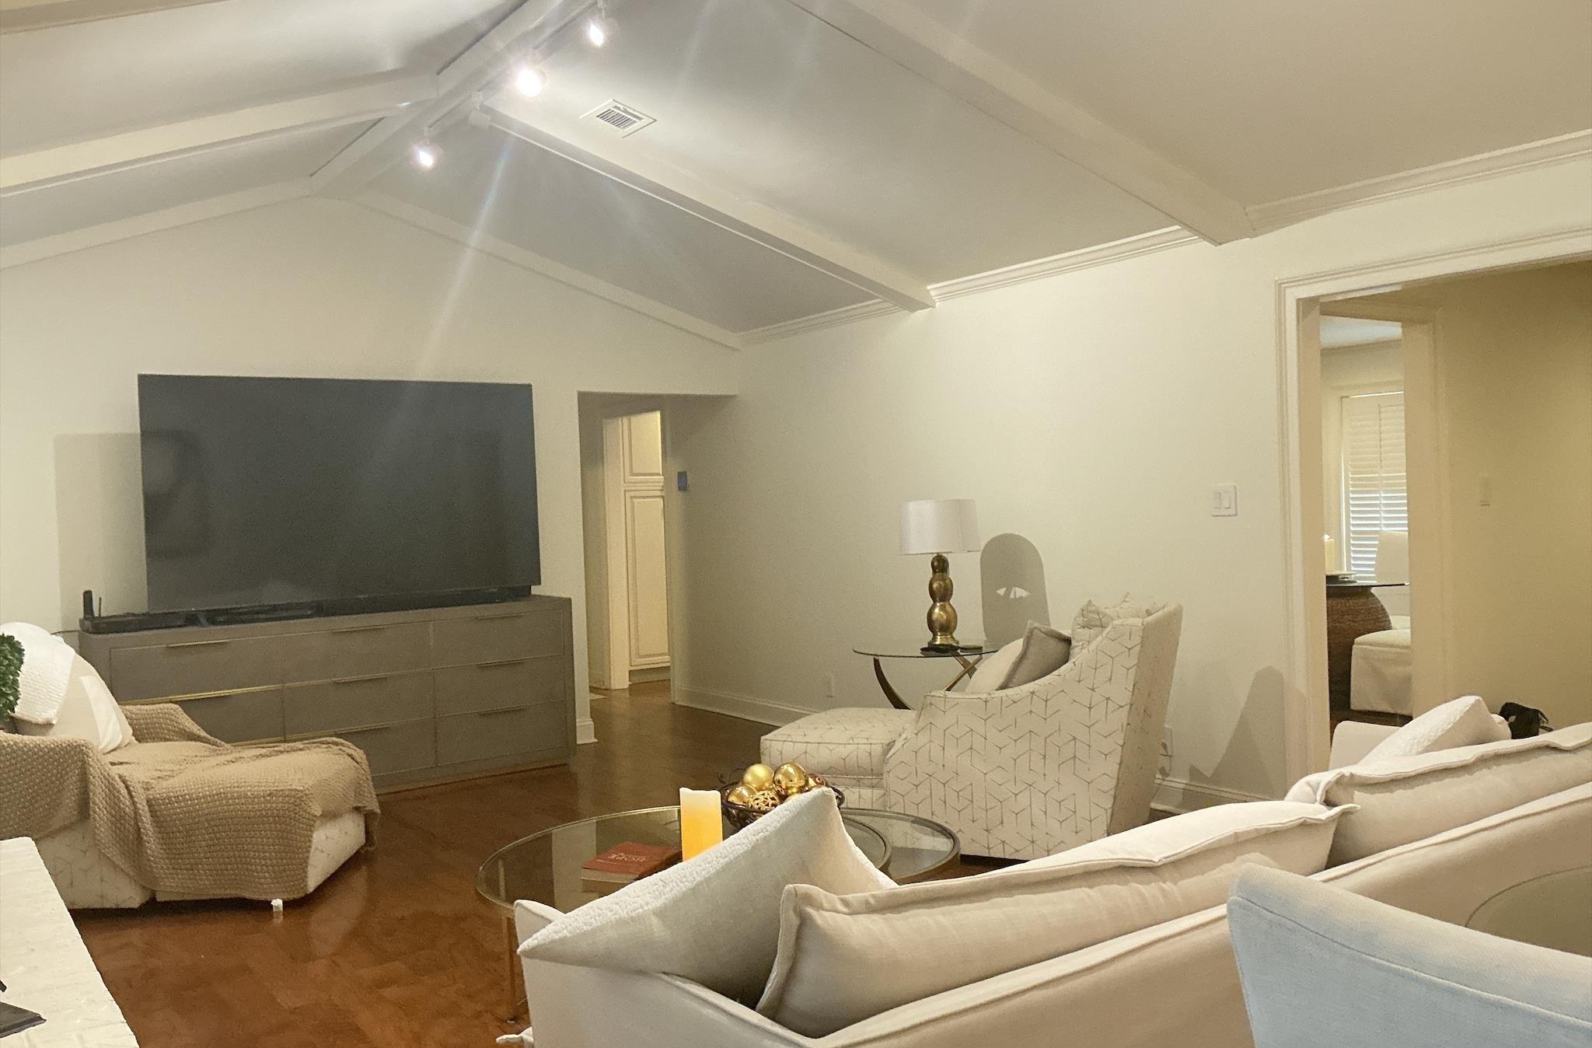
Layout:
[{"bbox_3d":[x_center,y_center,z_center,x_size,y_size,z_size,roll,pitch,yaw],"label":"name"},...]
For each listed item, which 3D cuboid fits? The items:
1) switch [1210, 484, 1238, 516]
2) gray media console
[{"bbox_3d":[1.685,-0.091,5.059,0.012,0.122,0.120,-3,1,-35],"label":"switch"},{"bbox_3d":[-2.206,0.871,6.325,2.235,0.865,0.480,-2,1,-36],"label":"gray media console"}]

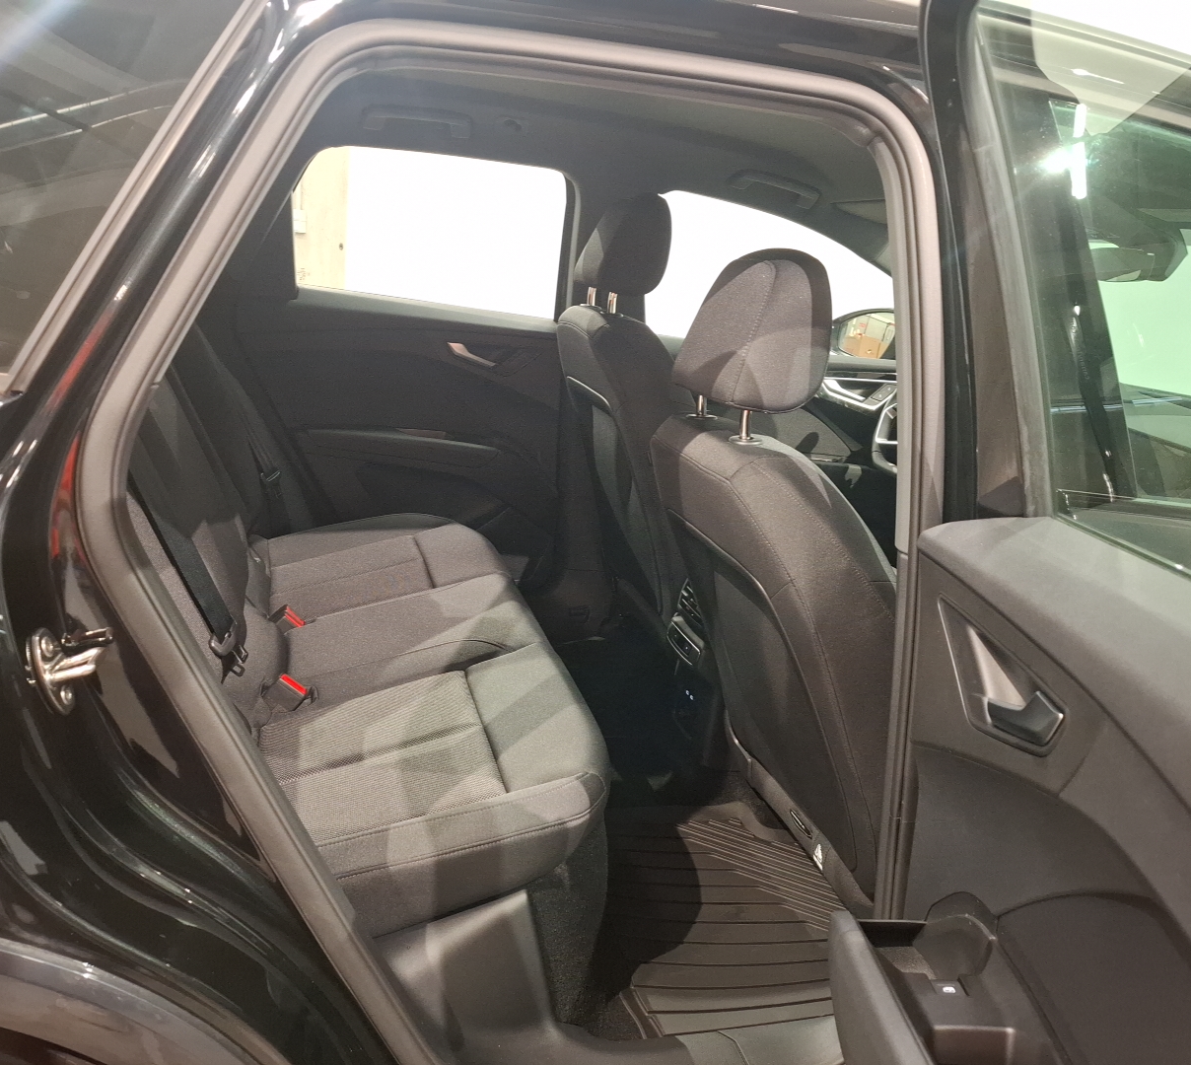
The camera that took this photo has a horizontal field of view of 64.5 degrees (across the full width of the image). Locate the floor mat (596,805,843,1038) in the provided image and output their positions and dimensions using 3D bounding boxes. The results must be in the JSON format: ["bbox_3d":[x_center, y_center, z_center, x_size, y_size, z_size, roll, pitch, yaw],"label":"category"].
[{"bbox_3d":[0.208,0.610,1.590,0.469,0.031,0.510,1,20,-19],"label":"floor mat"}]

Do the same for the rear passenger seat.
[{"bbox_3d":[-0.474,-0.047,1.592,0.775,0.734,1.295,1,20,-19],"label":"rear passenger seat"}]

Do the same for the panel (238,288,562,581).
[{"bbox_3d":[-0.478,-0.222,2.358,0.816,0.704,0.112,1,20,-19],"label":"panel"}]

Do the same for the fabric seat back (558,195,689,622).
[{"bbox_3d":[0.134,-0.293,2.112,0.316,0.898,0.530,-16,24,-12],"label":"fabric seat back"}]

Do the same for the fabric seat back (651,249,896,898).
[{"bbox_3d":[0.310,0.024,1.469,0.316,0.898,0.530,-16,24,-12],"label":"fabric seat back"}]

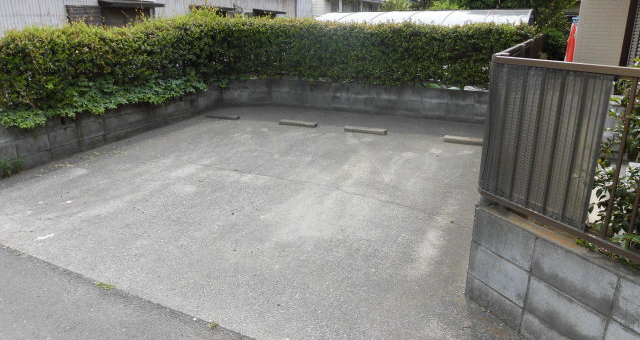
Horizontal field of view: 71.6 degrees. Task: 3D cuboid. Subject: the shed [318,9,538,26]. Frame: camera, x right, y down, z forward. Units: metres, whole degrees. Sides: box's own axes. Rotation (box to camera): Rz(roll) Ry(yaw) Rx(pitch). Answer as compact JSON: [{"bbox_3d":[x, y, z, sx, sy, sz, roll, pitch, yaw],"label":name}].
[{"bbox_3d":[2.421,-2.835,11.089,5.150,2.100,2.400,9,19,28],"label":"shed"}]

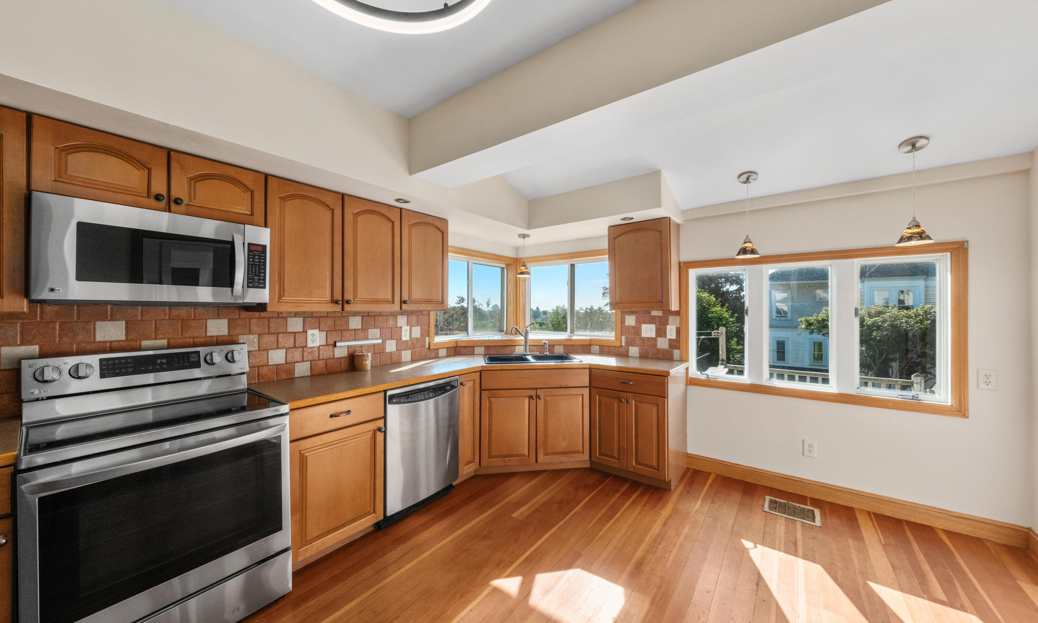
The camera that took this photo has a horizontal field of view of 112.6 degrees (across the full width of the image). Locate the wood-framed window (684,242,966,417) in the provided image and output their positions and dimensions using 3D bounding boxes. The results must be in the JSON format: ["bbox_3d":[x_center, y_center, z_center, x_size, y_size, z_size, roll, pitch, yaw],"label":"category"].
[{"bbox_3d":[2.104,0.111,2.612,1.607,1.071,0.100,0,0,37],"label":"wood-framed window"}]

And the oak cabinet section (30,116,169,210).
[{"bbox_3d":[-1.743,-0.605,1.461,0.022,0.291,0.359,0,0,37],"label":"oak cabinet section"}]

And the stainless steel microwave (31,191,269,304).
[{"bbox_3d":[-1.742,-0.245,1.709,0.400,0.420,0.757,0,0,37],"label":"stainless steel microwave"}]

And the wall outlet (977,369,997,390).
[{"bbox_3d":[2.781,0.405,2.052,0.073,0.117,0.010,0,0,37],"label":"wall outlet"}]

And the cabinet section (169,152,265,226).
[{"bbox_3d":[-1.532,-0.618,1.780,0.020,0.280,0.374,0,0,37],"label":"cabinet section"}]

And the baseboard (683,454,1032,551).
[{"bbox_3d":[2.168,1.288,2.480,1.756,0.120,0.020,0,0,36],"label":"baseboard"}]

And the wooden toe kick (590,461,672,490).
[{"bbox_3d":[0.893,1.305,2.820,0.670,0.100,0.020,0,0,37],"label":"wooden toe kick"}]

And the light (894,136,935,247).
[{"bbox_3d":[2.291,-0.682,2.002,0.148,0.605,0.148,0,0,37],"label":"light"}]

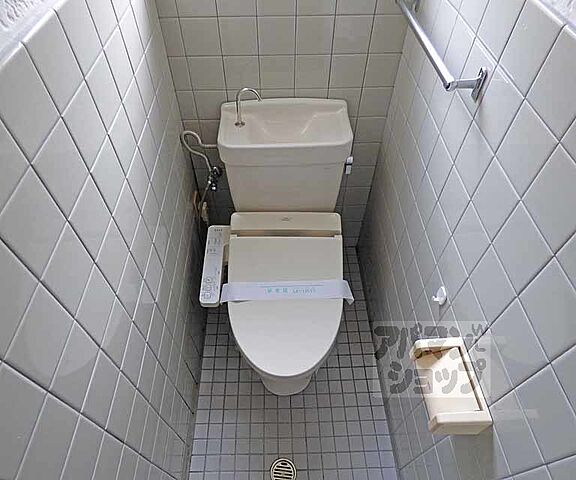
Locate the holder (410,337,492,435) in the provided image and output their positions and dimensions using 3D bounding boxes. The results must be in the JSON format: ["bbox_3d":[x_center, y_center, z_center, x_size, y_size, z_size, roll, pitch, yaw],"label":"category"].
[{"bbox_3d":[0.323,0.292,0.702,0.100,0.070,0.168,-1,52,-1],"label":"holder"}]

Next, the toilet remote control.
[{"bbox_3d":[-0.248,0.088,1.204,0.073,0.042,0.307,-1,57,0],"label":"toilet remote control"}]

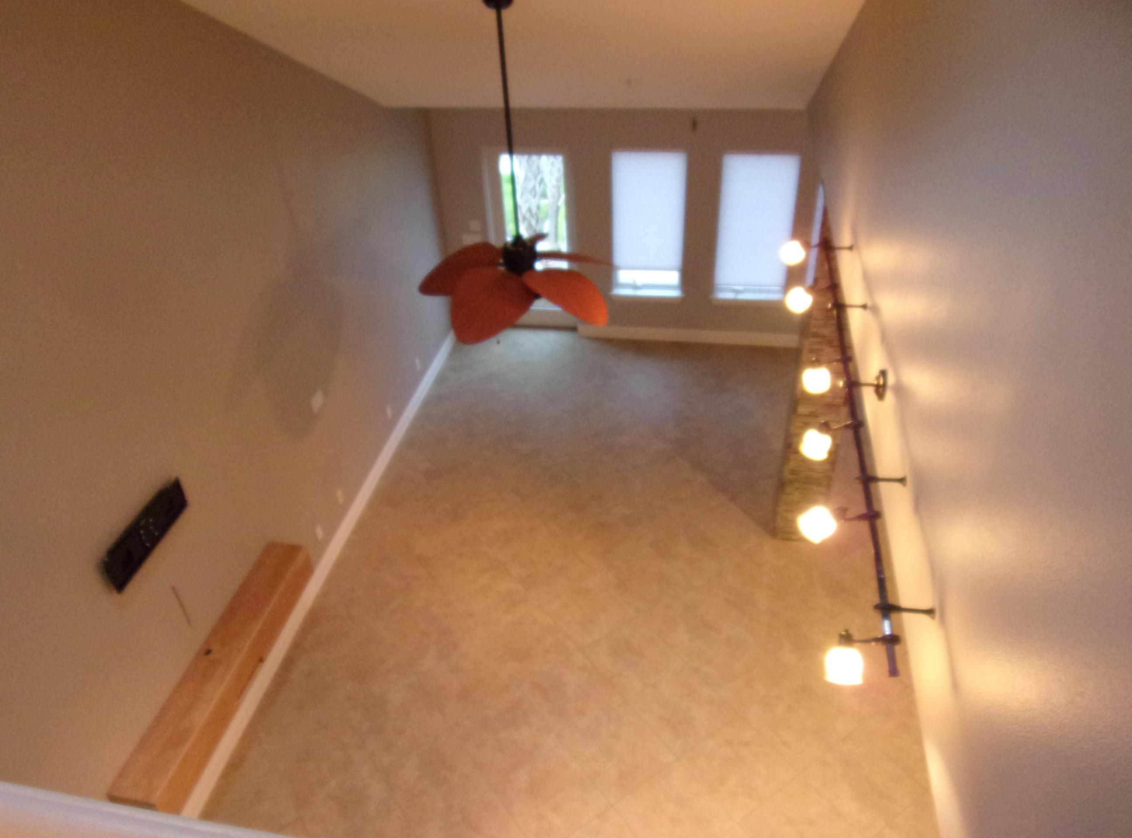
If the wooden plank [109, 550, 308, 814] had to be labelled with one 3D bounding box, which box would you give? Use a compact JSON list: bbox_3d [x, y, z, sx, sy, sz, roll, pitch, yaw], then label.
[{"bbox_3d":[-1.974,1.435,4.569,0.262,0.245,1.710,3,37,9],"label":"wooden plank"}]

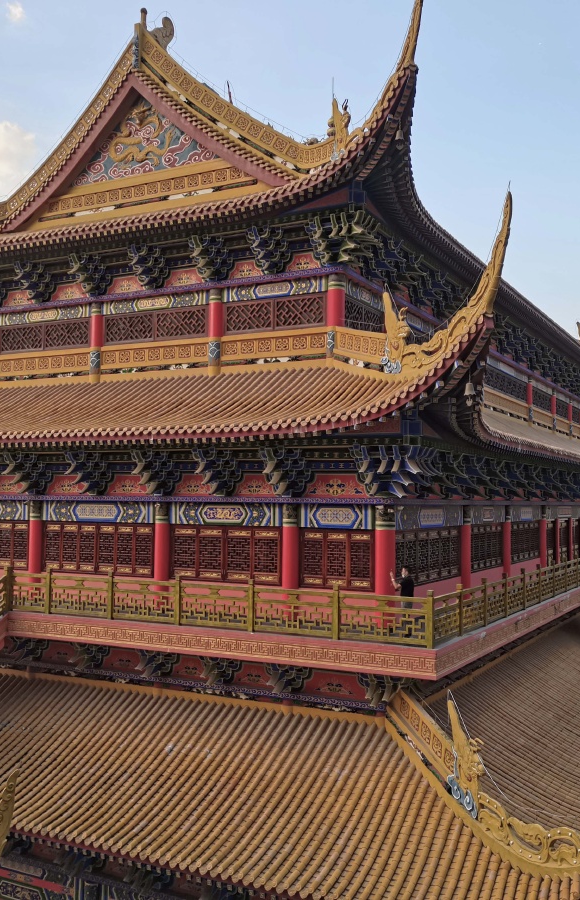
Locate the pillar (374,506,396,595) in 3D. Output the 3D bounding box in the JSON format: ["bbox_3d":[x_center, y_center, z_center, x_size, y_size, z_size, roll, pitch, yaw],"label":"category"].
[{"bbox_3d":[2.428,2.948,22.882,0.520,3.077,0.520,-1,-4,28],"label":"pillar"}]

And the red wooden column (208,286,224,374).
[{"bbox_3d":[-2.353,-3.793,28.943,0.460,2.788,0.460,-1,-4,28],"label":"red wooden column"}]

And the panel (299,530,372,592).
[{"bbox_3d":[1.216,2.812,23.241,2.132,1.573,0.120,-1,-4,28],"label":"panel"}]

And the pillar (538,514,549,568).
[{"bbox_3d":[10.735,3.935,38.466,0.460,3.067,0.460,-1,-4,28],"label":"pillar"}]

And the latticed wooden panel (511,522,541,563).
[{"bbox_3d":[9.585,3.648,36.228,0.120,1.573,5.428,-1,-4,28],"label":"latticed wooden panel"}]

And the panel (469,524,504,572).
[{"bbox_3d":[6.760,3.324,31.044,0.098,1.568,4.410,-1,-4,28],"label":"panel"}]

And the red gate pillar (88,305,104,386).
[{"bbox_3d":[-6.607,-3.647,30.742,0.515,2.781,0.536,1,-3,0],"label":"red gate pillar"}]

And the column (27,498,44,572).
[{"bbox_3d":[-7.934,3.153,28.155,0.412,3.136,0.412,-1,-4,28],"label":"column"}]

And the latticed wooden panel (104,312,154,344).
[{"bbox_3d":[-5.385,-4.052,30.182,2.122,1.061,0.120,-1,-4,28],"label":"latticed wooden panel"}]

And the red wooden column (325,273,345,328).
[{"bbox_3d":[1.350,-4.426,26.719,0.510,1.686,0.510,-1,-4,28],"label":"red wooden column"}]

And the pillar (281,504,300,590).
[{"bbox_3d":[0.052,3.014,23.842,0.484,3.168,0.484,1,-3,0],"label":"pillar"}]

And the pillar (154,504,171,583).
[{"bbox_3d":[-3.687,3.081,26.133,0.460,3.095,0.460,0,-3,0],"label":"pillar"}]

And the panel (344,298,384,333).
[{"bbox_3d":[2.373,-4.061,28.543,0.120,1.061,3.816,-1,-4,28],"label":"panel"}]

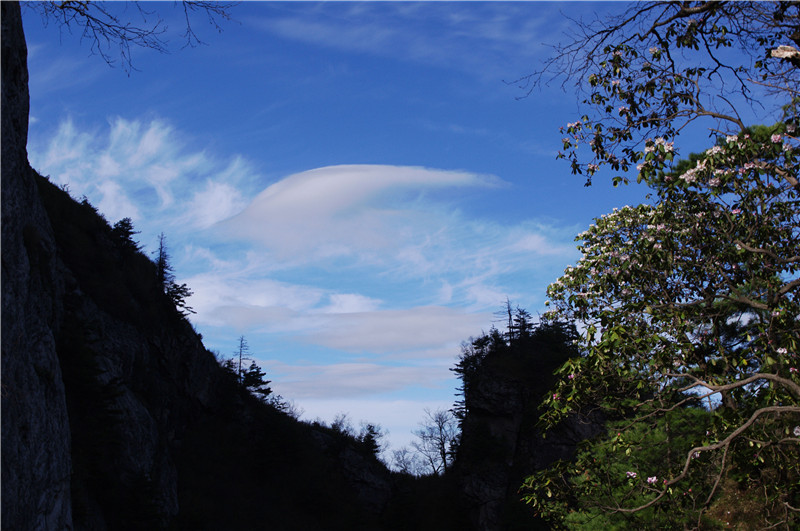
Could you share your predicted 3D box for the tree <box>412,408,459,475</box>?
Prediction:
[{"bbox_3d":[3.918,19.424,120.000,5.100,7.200,4.900,0,-17,0],"label":"tree"}]

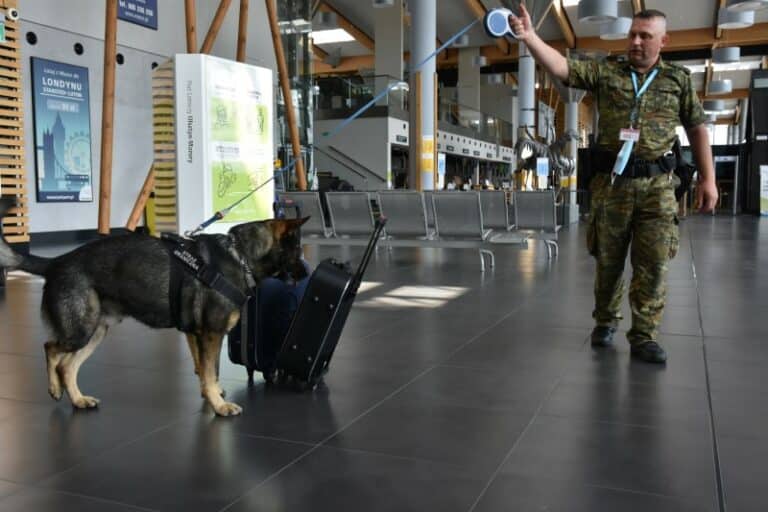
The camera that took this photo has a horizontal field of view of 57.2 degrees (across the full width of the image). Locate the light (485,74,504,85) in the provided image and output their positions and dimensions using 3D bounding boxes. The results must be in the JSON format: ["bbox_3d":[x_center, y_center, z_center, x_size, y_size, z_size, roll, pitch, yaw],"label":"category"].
[{"bbox_3d":[5.677,-9.027,36.000,0.680,0.450,0.680,2,5,23],"label":"light"}]

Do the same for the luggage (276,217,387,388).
[{"bbox_3d":[-0.221,0.175,3.094,0.225,0.790,0.322,21,6,5],"label":"luggage"}]

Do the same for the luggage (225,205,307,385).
[{"bbox_3d":[-0.523,0.148,3.260,0.230,0.800,0.350,4,6,42],"label":"luggage"}]

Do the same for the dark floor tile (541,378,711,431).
[{"bbox_3d":[0.967,0.582,2.794,0.600,0.010,0.600,2,5,23],"label":"dark floor tile"}]

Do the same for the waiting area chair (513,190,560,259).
[{"bbox_3d":[2.080,-0.417,9.551,0.570,0.870,0.630,2,5,23],"label":"waiting area chair"}]

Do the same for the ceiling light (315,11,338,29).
[{"bbox_3d":[-1.989,-8.382,25.000,0.650,0.500,0.650,2,5,23],"label":"ceiling light"}]

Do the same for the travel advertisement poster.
[{"bbox_3d":[-6.836,-2.631,15.069,0.060,2.949,1.497,2,5,23],"label":"travel advertisement poster"}]

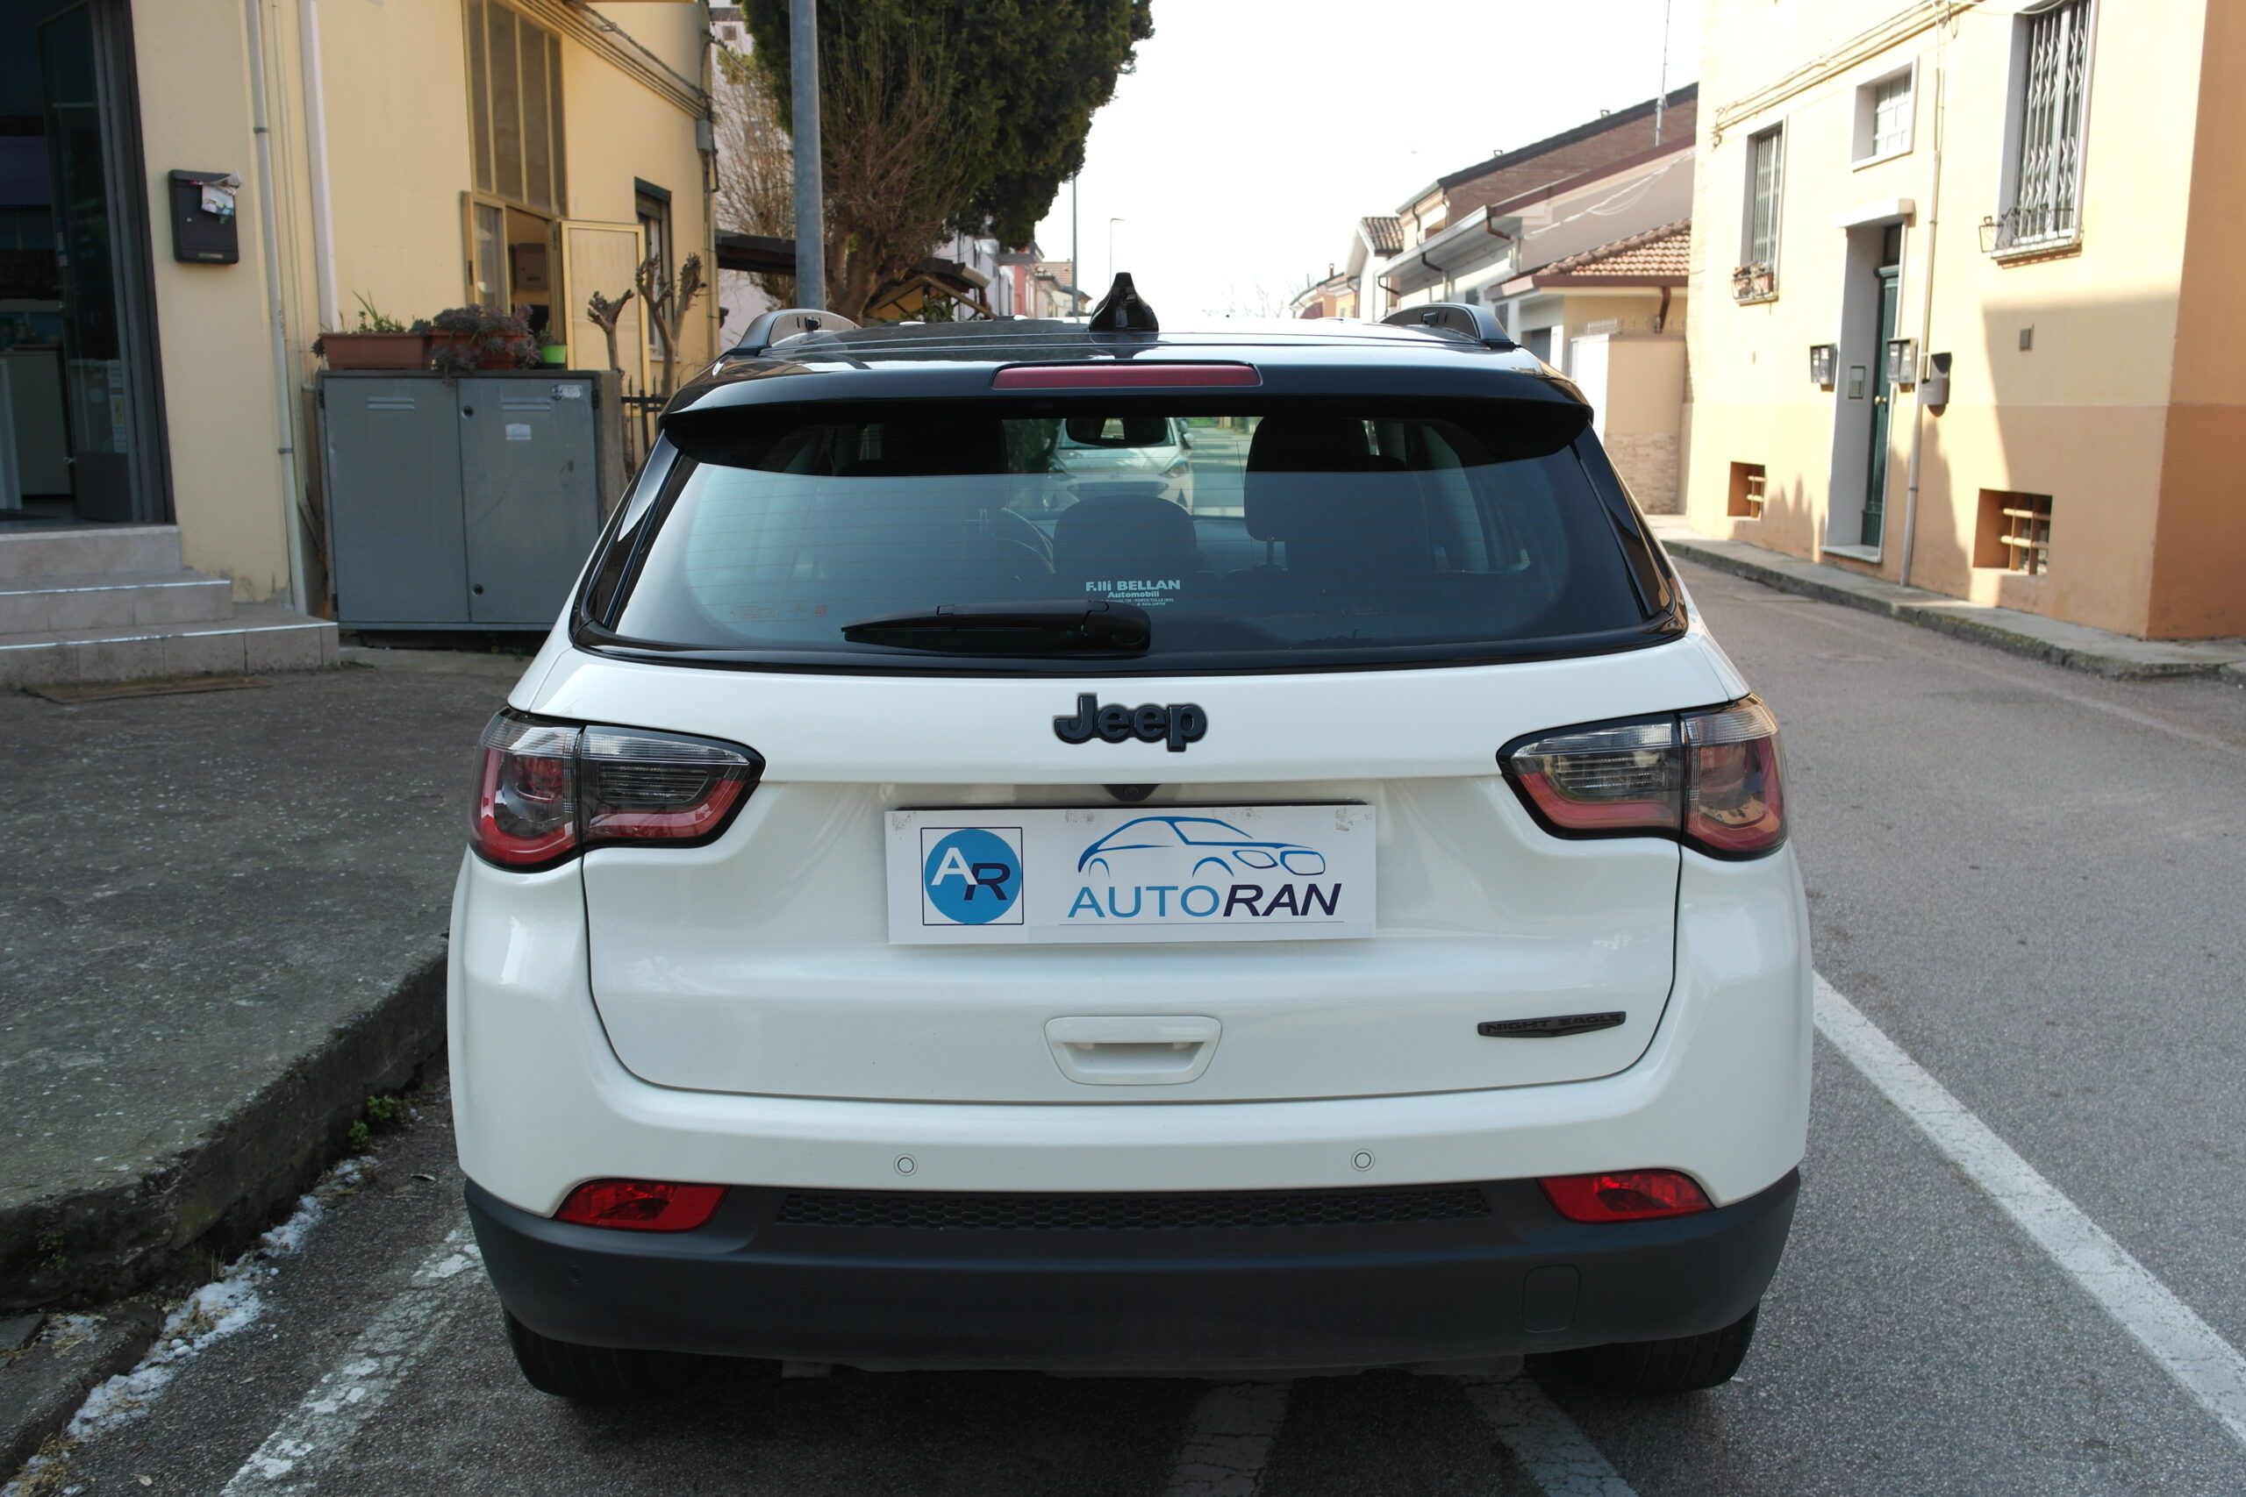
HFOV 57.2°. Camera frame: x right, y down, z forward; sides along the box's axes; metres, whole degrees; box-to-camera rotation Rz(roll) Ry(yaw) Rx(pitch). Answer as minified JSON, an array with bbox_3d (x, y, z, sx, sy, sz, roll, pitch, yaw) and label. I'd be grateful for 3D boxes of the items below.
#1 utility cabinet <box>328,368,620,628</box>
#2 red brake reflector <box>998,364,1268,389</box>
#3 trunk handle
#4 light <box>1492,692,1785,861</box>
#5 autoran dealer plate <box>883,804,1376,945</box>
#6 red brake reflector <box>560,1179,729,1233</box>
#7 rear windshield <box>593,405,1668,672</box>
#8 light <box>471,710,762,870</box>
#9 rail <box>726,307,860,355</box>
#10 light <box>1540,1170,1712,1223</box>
[{"bbox_3d":[-2.889,-1.119,9.170,1.220,1.130,0.450,0,11,0],"label":"utility cabinet"},{"bbox_3d":[0.003,-0.416,2.298,0.302,0.030,0.040,0,10,0],"label":"red brake reflector"},{"bbox_3d":[0.011,0.327,2.220,0.188,0.077,0.045,0,10,0],"label":"trunk handle"},{"bbox_3d":[0.578,0.030,2.288,0.360,0.170,0.225,-1,11,-8],"label":"light"},{"bbox_3d":[0.006,0.135,2.192,0.522,0.147,0.015,-1,11,0],"label":"autoran dealer plate"},{"bbox_3d":[-0.531,0.500,2.273,0.195,0.062,0.065,1,10,8],"label":"red brake reflector"},{"bbox_3d":[0.006,-0.259,2.296,1.170,0.360,0.090,-1,-21,0],"label":"rear windshield"},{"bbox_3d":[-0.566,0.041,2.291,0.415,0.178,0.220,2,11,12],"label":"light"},{"bbox_3d":[-0.495,-0.696,3.502,0.080,0.090,1.580,0,10,0],"label":"rail"},{"bbox_3d":[0.549,0.487,2.242,0.208,0.055,0.050,-3,11,-14],"label":"light"}]

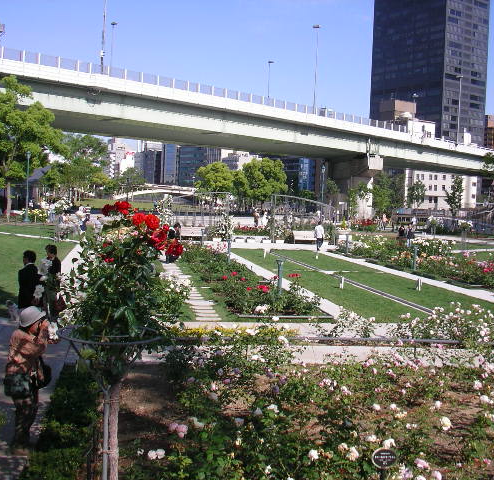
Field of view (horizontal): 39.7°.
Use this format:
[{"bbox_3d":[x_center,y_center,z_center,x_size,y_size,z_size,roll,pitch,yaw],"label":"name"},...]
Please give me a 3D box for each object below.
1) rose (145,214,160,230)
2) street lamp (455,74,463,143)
[{"bbox_3d":[-0.718,-0.133,5.200,0.115,0.115,0.100,2,3,0],"label":"rose"},{"bbox_3d":[32.741,-20.349,106.267,0.400,10.300,1.200,-1,4,-43],"label":"street lamp"}]

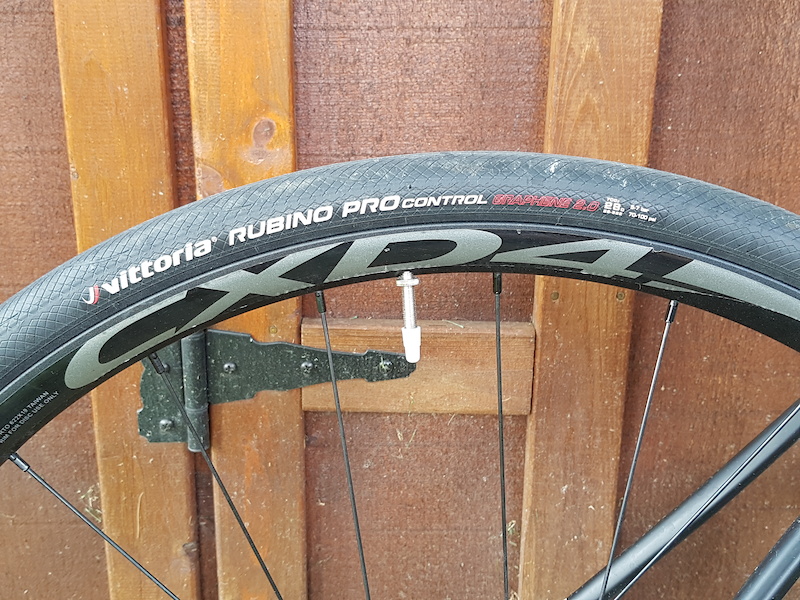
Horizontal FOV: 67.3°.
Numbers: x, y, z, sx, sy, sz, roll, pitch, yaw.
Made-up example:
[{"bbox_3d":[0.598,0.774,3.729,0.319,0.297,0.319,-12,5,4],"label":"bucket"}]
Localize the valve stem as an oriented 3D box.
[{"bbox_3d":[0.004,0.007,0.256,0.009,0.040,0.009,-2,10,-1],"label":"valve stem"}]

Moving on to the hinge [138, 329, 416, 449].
[{"bbox_3d":[-0.091,0.054,0.426,0.205,0.114,0.016,1,12,1],"label":"hinge"}]

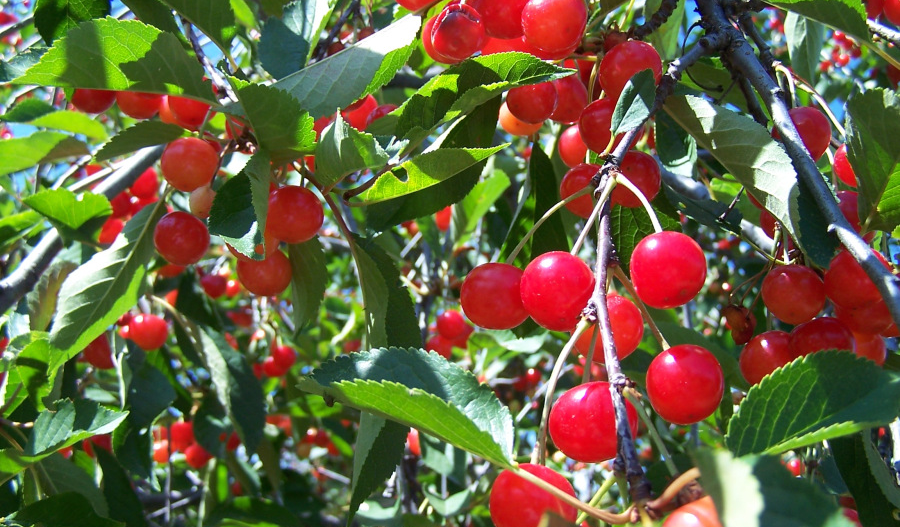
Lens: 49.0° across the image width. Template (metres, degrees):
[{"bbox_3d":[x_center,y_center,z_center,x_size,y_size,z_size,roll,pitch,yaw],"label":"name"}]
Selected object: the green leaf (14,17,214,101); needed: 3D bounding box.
[{"bbox_3d":[-0.125,-0.076,0.365,0.079,0.028,0.040,6,-37,0],"label":"green leaf"}]

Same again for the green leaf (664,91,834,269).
[{"bbox_3d":[0.101,-0.028,0.330,0.085,0.020,0.027,41,10,-15],"label":"green leaf"}]

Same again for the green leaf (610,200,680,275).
[{"bbox_3d":[0.070,-0.010,0.365,0.030,0.036,0.010,0,-18,0],"label":"green leaf"}]

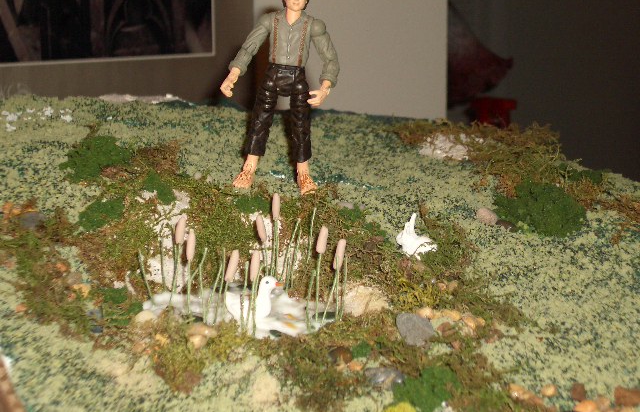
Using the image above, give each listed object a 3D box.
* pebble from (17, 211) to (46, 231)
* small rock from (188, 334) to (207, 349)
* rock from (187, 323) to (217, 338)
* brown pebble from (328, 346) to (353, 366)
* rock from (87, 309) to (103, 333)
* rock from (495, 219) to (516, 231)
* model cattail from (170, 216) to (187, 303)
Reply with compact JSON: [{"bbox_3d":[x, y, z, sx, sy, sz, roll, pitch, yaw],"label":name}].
[{"bbox_3d":[-0.146,0.007,0.691,0.015,0.010,0.013,0,10,0],"label":"pebble"},{"bbox_3d":[-0.055,0.060,0.611,0.008,0.006,0.007,0,10,0],"label":"small rock"},{"bbox_3d":[-0.050,0.053,0.575,0.013,0.006,0.009,0,14,0],"label":"rock"},{"bbox_3d":[0.009,0.066,0.598,0.010,0.009,0.009,0,10,0],"label":"brown pebble"},{"bbox_3d":[-0.097,0.050,0.590,0.007,0.009,0.008,0,14,0],"label":"rock"},{"bbox_3d":[0.093,0.010,0.685,0.011,0.006,0.009,0,14,0],"label":"rock"},{"bbox_3d":[-0.064,0.024,0.614,0.005,0.040,0.005,8,14,-2],"label":"model cattail"}]

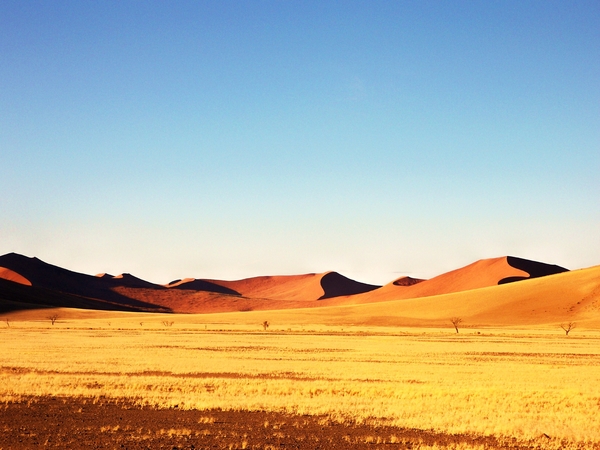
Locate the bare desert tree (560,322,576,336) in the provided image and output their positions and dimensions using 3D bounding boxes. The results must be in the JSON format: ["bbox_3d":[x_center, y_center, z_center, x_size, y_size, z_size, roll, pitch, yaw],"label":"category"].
[{"bbox_3d":[73.324,28.559,450.000,4.200,3.700,3.900,0,-3,0],"label":"bare desert tree"}]

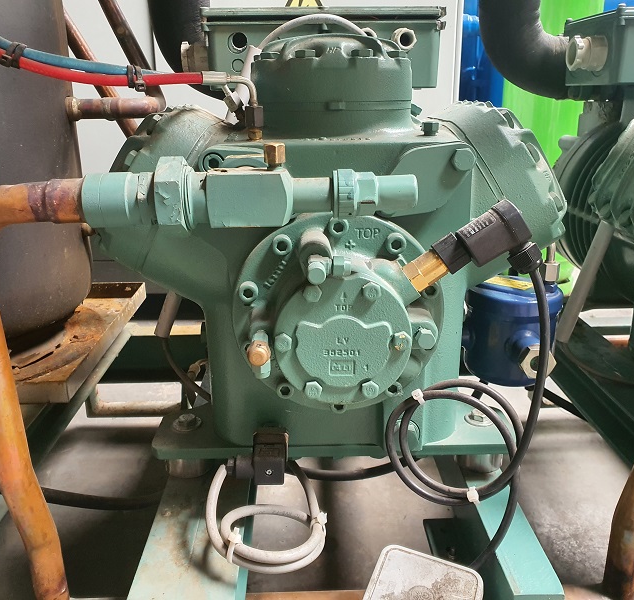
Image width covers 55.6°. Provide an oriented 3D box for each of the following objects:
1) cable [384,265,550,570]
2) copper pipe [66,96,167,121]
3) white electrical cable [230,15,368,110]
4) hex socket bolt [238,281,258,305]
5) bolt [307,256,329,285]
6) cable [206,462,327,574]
[{"bbox_3d":[0.131,0.110,0.539,0.138,0.295,0.070,-1,18,-2],"label":"cable"},{"bbox_3d":[-0.289,-0.272,0.854,0.132,0.033,0.033,0,20,-1],"label":"copper pipe"},{"bbox_3d":[-0.020,-0.260,0.657,0.147,0.100,0.060,-1,18,-2],"label":"white electrical cable"},{"bbox_3d":[-0.059,-0.006,0.511,0.016,0.016,0.011,0,20,-1],"label":"hex socket bolt"},{"bbox_3d":[0.001,-0.023,0.467,0.017,0.017,0.024,0,20,-1],"label":"bolt"},{"bbox_3d":[-0.042,0.185,0.546,0.103,0.052,0.128,0,20,-1],"label":"cable"}]

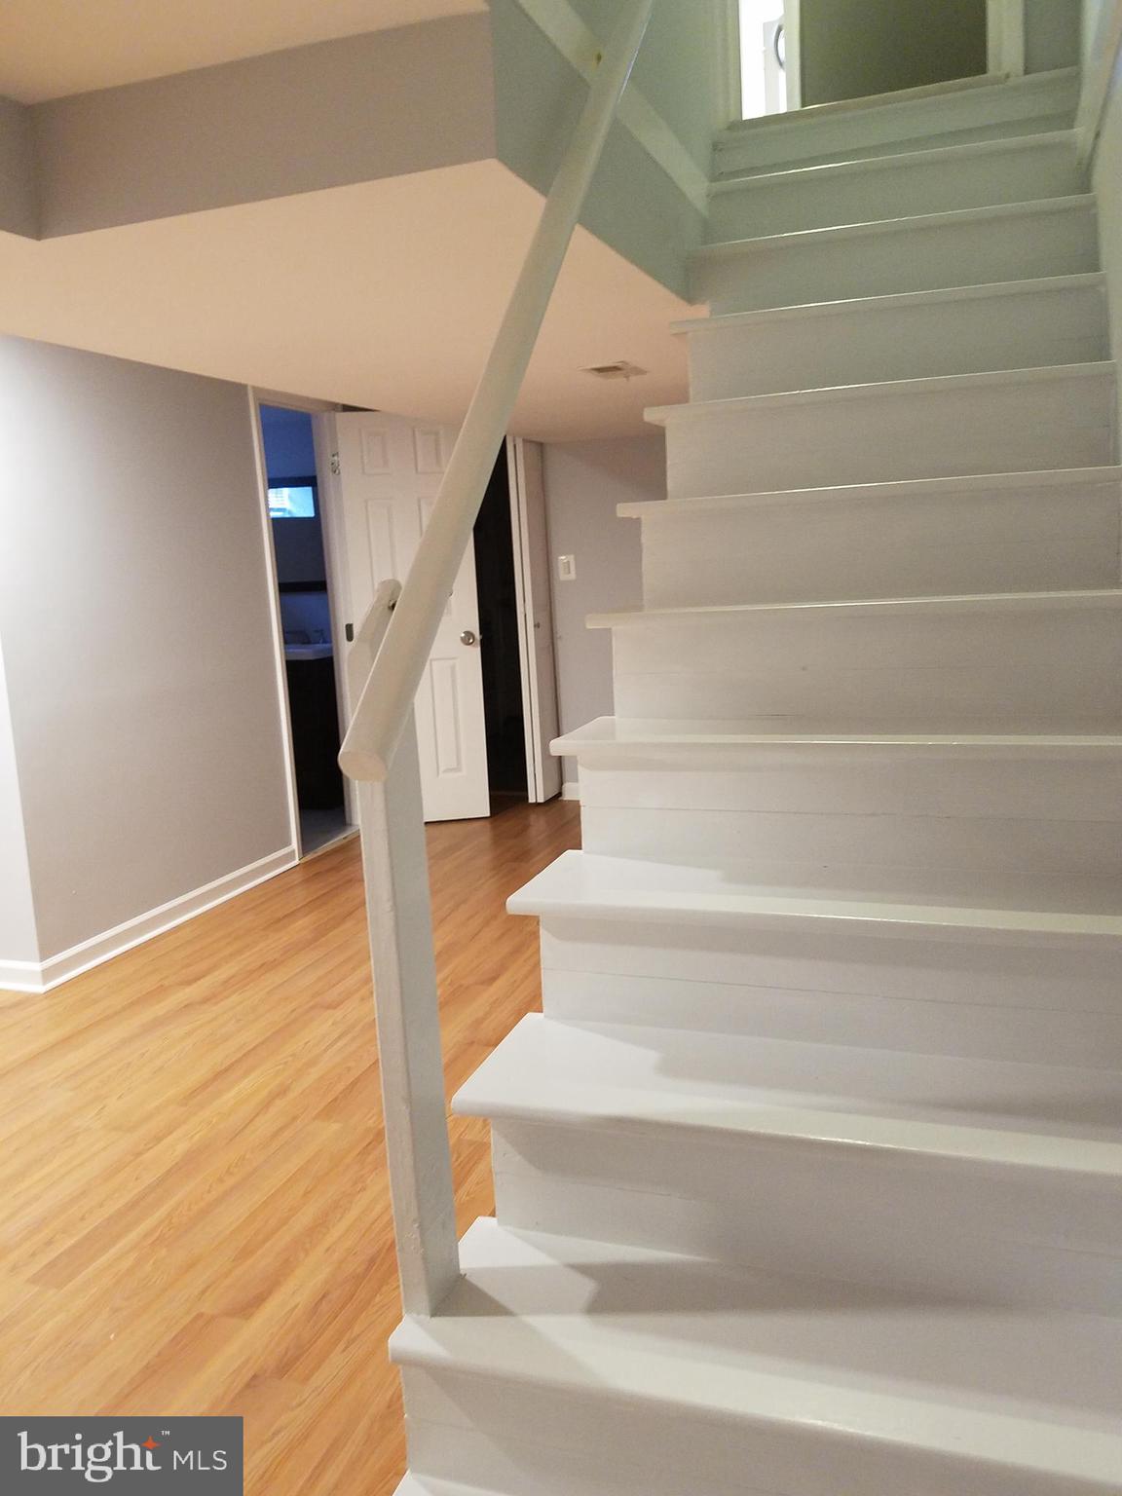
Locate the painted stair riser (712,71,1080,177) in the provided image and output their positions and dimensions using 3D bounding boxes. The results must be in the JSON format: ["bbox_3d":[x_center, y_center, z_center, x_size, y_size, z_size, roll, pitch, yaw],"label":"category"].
[{"bbox_3d":[0.901,-1.607,3.019,0.900,0.191,0.022,1,11,20],"label":"painted stair riser"}]

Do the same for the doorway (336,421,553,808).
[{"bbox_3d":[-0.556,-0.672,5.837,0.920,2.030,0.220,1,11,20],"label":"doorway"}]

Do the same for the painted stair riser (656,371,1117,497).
[{"bbox_3d":[0.650,-0.626,2.329,0.880,0.179,0.022,1,11,20],"label":"painted stair riser"}]

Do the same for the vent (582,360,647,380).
[{"bbox_3d":[0.182,-1.185,3.524,0.155,0.015,0.250,1,11,20],"label":"vent"}]

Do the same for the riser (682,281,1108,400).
[{"bbox_3d":[0.723,-0.875,2.523,0.880,0.188,0.022,1,11,20],"label":"riser"}]

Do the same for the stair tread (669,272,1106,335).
[{"bbox_3d":[0.727,-0.990,2.574,0.910,0.025,0.272,1,11,20],"label":"stair tread"}]

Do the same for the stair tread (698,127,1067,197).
[{"bbox_3d":[0.855,-1.476,2.910,0.910,0.025,0.272,1,11,20],"label":"stair tread"}]

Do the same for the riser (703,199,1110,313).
[{"bbox_3d":[0.785,-1.119,2.686,0.880,0.184,0.022,1,11,20],"label":"riser"}]

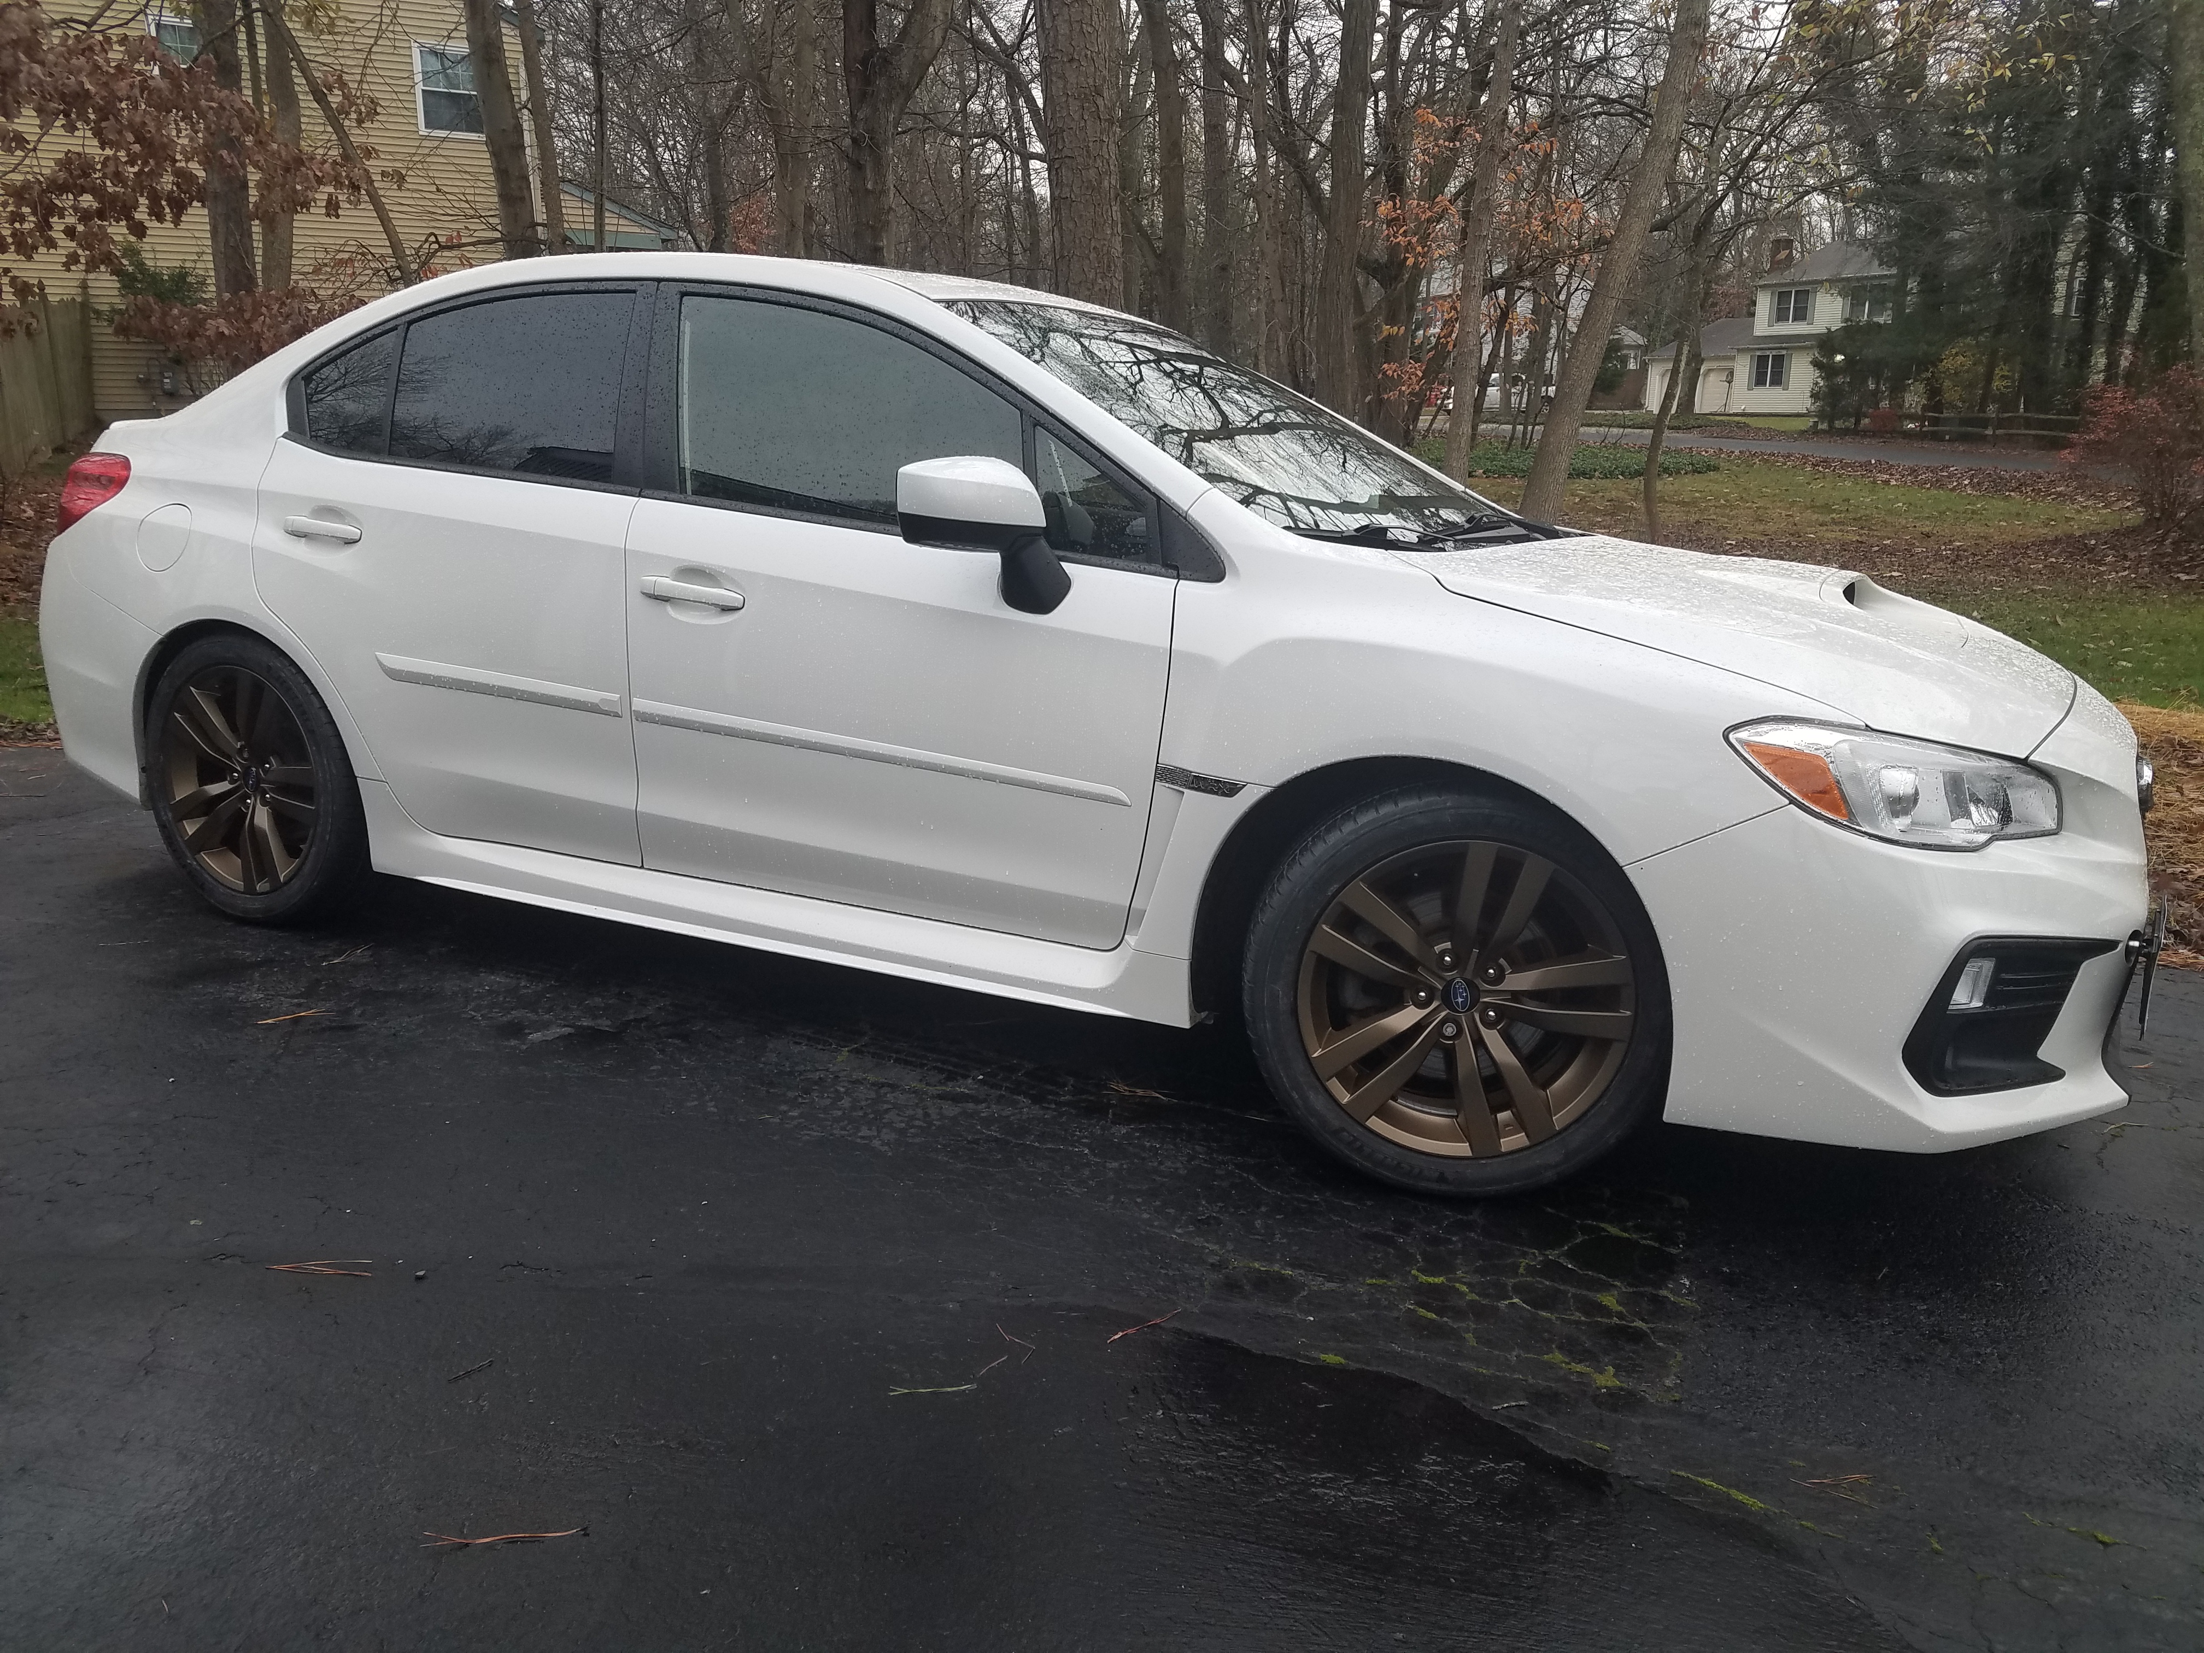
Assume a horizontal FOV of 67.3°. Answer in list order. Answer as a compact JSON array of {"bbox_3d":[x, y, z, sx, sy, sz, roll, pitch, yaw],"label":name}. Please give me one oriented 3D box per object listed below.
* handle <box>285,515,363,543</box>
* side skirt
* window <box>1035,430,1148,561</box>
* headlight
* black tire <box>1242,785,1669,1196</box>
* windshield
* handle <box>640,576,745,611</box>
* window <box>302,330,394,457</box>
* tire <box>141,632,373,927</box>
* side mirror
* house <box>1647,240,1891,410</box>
[{"bbox_3d":[-1.583,-0.602,3.355,0.235,0.048,0.050,9,14,25],"label":"handle"},{"bbox_3d":[-0.683,0.119,3.101,1.900,0.210,0.110,9,14,25],"label":"side skirt"},{"bbox_3d":[-0.014,-0.550,2.721,0.260,0.210,0.035,7,-7,20],"label":"window"},{"bbox_3d":[1.134,-0.064,2.341,0.450,0.190,0.390,9,14,25],"label":"headlight"},{"bbox_3d":[0.566,0.229,2.566,0.650,0.650,0.245,6,13,14],"label":"black tire"},{"bbox_3d":[0.349,-0.794,3.337,0.930,0.100,1.380,37,24,16],"label":"windshield"},{"bbox_3d":[-0.736,-0.415,2.953,0.240,0.048,0.050,9,14,25],"label":"handle"},{"bbox_3d":[-1.579,-0.919,3.484,0.320,0.270,0.035,10,-7,30],"label":"window"},{"bbox_3d":[-1.808,-0.126,3.689,0.650,0.650,0.245,9,14,25],"label":"tire"},{"bbox_3d":[-0.180,-0.455,2.602,0.220,0.250,0.190,9,14,25],"label":"side mirror"},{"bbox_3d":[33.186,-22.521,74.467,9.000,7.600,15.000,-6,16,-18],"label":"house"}]

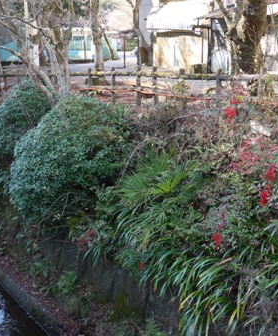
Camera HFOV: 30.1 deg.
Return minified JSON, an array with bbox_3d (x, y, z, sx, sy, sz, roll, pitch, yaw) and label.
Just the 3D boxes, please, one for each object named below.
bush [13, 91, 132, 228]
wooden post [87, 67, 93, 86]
[{"bbox_3d":[-1.482,-0.162,11.200,2.600,2.750,2.400,-2,12,-8],"label":"bush"},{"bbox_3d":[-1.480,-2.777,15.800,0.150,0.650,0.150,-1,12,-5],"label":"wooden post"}]

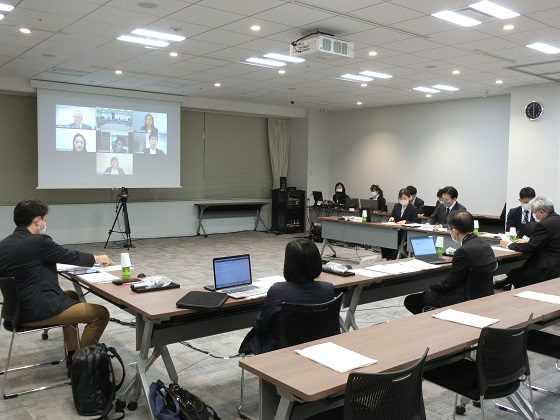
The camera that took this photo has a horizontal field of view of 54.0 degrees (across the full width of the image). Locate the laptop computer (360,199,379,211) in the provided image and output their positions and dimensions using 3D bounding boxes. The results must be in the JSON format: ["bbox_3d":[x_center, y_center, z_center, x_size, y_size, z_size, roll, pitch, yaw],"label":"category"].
[{"bbox_3d":[1.879,-0.074,11.204,0.385,0.225,0.290,4,5,37],"label":"laptop computer"}]

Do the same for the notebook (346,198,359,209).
[{"bbox_3d":[1.590,-0.117,11.818,0.260,0.215,0.330,-3,5,-40],"label":"notebook"}]

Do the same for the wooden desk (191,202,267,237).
[{"bbox_3d":[-1.084,0.211,12.864,1.800,0.710,0.450,-2,5,-39],"label":"wooden desk"}]

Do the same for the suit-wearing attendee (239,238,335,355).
[{"bbox_3d":[0.025,0.714,3.252,0.510,1.140,0.700,-3,5,-40],"label":"suit-wearing attendee"}]

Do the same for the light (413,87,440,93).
[{"bbox_3d":[2.623,-2.140,9.833,0.620,0.060,0.170,-3,5,-40],"label":"light"}]

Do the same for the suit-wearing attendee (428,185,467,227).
[{"bbox_3d":[2.497,0.327,8.088,0.680,1.320,0.510,-2,5,-39],"label":"suit-wearing attendee"}]

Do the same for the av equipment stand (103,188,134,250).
[{"bbox_3d":[-2.946,0.143,10.342,0.530,1.170,0.500,-3,5,-40],"label":"av equipment stand"}]

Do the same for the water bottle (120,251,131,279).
[{"bbox_3d":[-1.135,0.415,4.054,0.073,0.190,0.073,-3,5,-40],"label":"water bottle"}]

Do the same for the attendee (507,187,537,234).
[{"bbox_3d":[3.340,0.366,7.512,0.500,1.330,0.750,5,6,42],"label":"attendee"}]

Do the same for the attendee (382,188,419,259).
[{"bbox_3d":[2.010,0.288,8.875,0.500,1.240,0.750,5,6,43],"label":"attendee"}]

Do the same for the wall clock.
[{"bbox_3d":[4.141,-1.617,8.977,0.045,0.315,0.315,-3,5,-40],"label":"wall clock"}]

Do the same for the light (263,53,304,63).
[{"bbox_3d":[0.078,-2.051,7.397,0.615,0.060,0.185,-2,5,-39],"label":"light"}]

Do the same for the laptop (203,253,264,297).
[{"bbox_3d":[-0.244,0.440,3.659,0.305,0.224,0.255,-3,5,-40],"label":"laptop"}]

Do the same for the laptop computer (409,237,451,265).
[{"bbox_3d":[1.425,0.374,5.116,0.325,0.205,0.295,-1,5,-30],"label":"laptop computer"}]

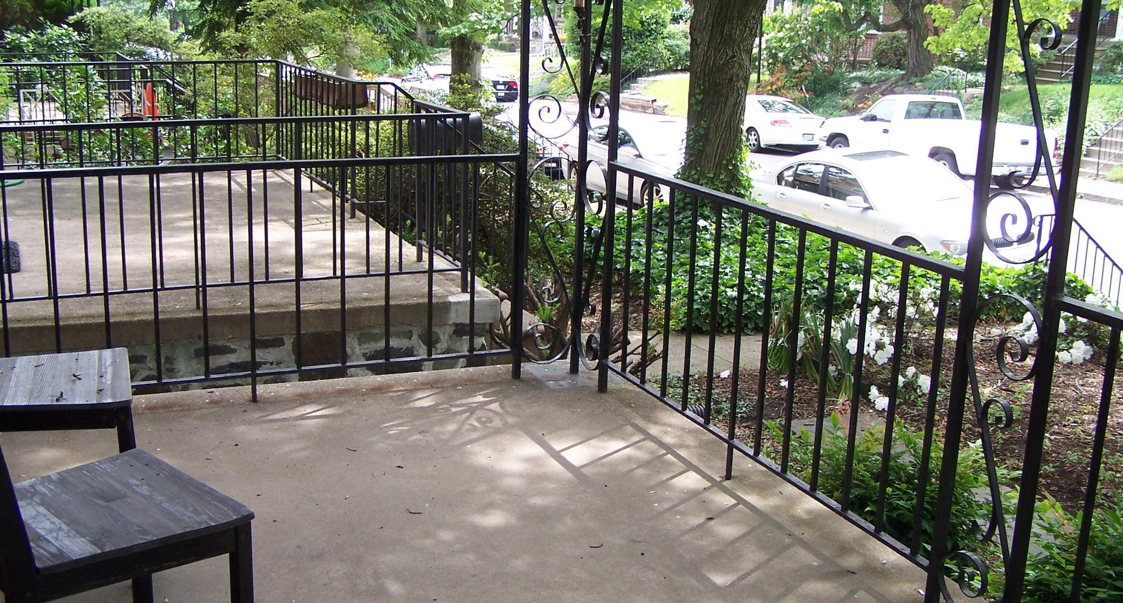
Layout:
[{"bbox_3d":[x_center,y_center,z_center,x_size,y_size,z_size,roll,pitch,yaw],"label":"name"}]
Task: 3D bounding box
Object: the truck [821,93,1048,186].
[{"bbox_3d":[7.950,-3.558,26.670,1.990,1.830,5.600,-4,14,-24],"label":"truck"}]

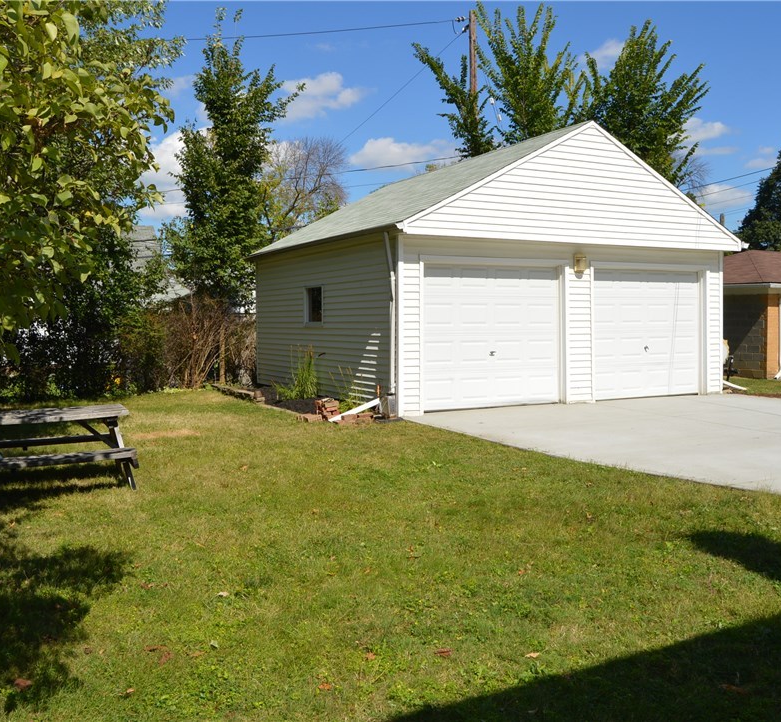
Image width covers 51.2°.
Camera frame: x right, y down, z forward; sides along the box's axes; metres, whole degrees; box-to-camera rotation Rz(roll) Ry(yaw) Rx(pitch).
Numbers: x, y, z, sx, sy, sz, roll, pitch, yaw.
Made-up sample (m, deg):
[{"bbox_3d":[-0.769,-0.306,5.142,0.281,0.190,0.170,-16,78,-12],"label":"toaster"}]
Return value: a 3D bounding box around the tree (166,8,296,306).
[{"bbox_3d":[-3.531,-3.705,18.413,2.860,8.360,2.900,-1,3,-11],"label":"tree"}]

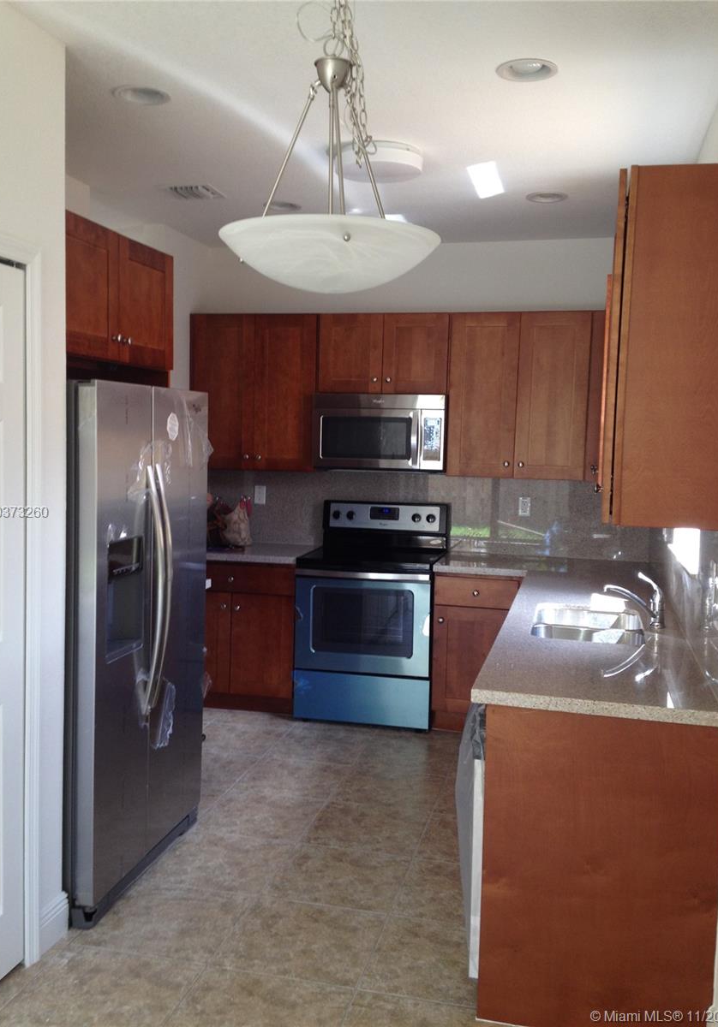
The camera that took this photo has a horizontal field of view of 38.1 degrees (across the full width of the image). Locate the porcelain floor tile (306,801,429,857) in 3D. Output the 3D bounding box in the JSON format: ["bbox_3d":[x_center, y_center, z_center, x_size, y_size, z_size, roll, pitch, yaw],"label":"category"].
[{"bbox_3d":[0.038,1.296,4.274,0.468,0.010,0.485,2,5,13],"label":"porcelain floor tile"}]

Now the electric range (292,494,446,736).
[{"bbox_3d":[0.088,0.549,5.923,0.753,1.188,0.658,2,6,12],"label":"electric range"}]

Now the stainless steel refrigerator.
[{"bbox_3d":[-1.093,0.411,3.826,0.845,1.770,0.920,2,5,13],"label":"stainless steel refrigerator"}]

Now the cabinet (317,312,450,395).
[{"bbox_3d":[0.168,-0.911,5.964,0.751,0.437,0.325,2,6,12],"label":"cabinet"}]

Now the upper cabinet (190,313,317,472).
[{"bbox_3d":[-0.583,-0.719,6.196,0.775,0.907,0.326,2,5,13],"label":"upper cabinet"}]

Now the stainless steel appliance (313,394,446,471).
[{"bbox_3d":[0.151,-0.462,6.000,0.755,0.428,0.410,2,5,13],"label":"stainless steel appliance"}]

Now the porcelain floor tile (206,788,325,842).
[{"bbox_3d":[-0.419,1.274,4.360,0.465,0.012,0.465,2,6,13],"label":"porcelain floor tile"}]

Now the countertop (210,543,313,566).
[{"bbox_3d":[-0.642,0.227,6.104,0.774,0.035,0.662,2,5,13],"label":"countertop"}]

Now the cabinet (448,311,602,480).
[{"bbox_3d":[0.920,-0.650,5.818,0.802,0.898,0.325,2,6,12],"label":"cabinet"}]

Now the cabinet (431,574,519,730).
[{"bbox_3d":[0.696,0.741,5.836,0.468,0.887,0.627,2,5,13],"label":"cabinet"}]

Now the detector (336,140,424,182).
[{"bbox_3d":[0.072,-1.346,3.983,0.335,0.080,0.335,1,5,0],"label":"detector"}]

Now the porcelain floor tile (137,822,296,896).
[{"bbox_3d":[-0.529,1.311,3.901,0.468,0.010,0.485,2,5,13],"label":"porcelain floor tile"}]

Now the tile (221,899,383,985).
[{"bbox_3d":[-0.180,1.376,3.346,0.465,0.012,0.465,2,6,13],"label":"tile"}]

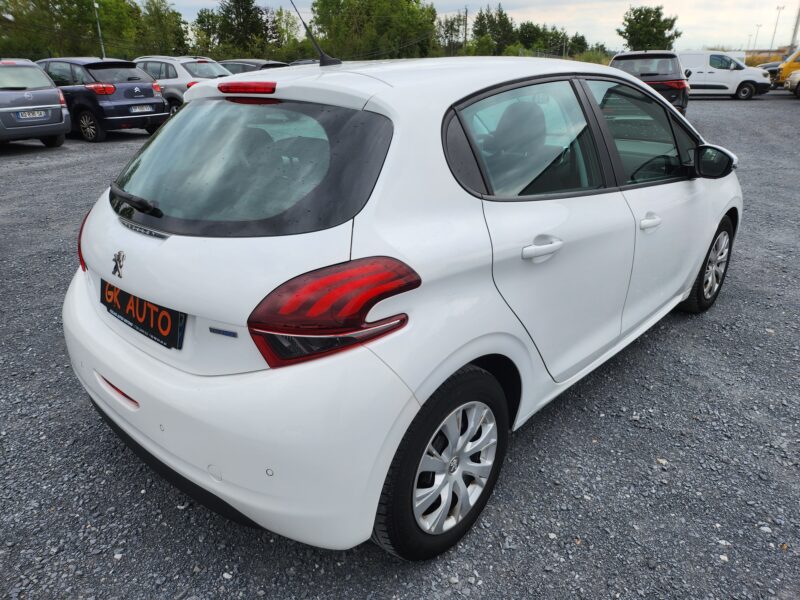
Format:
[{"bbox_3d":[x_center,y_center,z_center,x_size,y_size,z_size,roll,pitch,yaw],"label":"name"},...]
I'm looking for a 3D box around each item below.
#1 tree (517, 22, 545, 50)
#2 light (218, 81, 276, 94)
[{"bbox_3d":[9.491,-17.907,41.301,2.400,5.200,2.400,4,23,11],"label":"tree"},{"bbox_3d":[-0.477,-0.658,1.719,0.320,0.050,0.060,19,29,40],"label":"light"}]

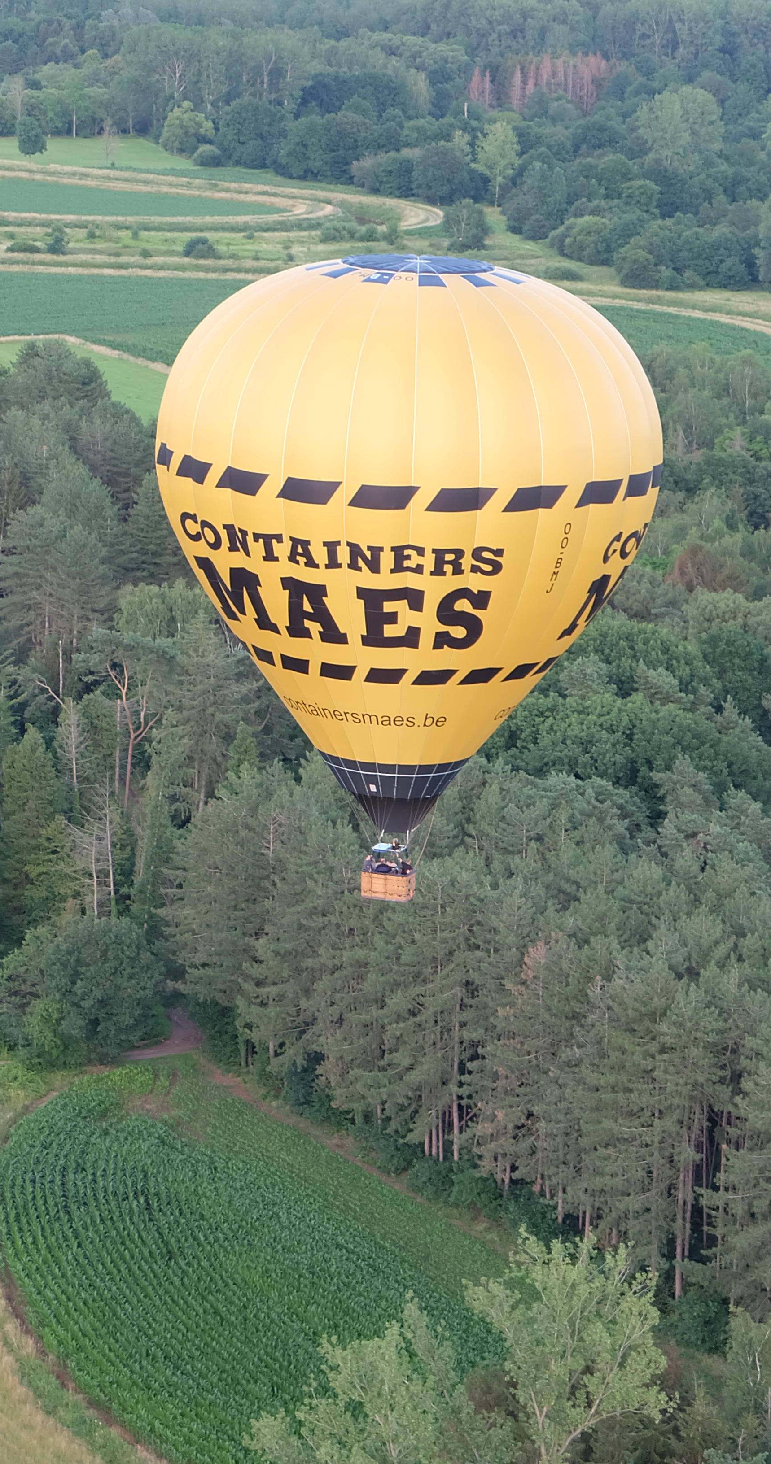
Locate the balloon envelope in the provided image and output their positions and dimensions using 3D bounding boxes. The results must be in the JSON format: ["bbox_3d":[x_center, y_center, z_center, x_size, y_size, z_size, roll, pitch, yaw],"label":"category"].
[{"bbox_3d":[0.824,-5.793,156.848,19.800,25.600,19.800,1,13,0],"label":"balloon envelope"}]

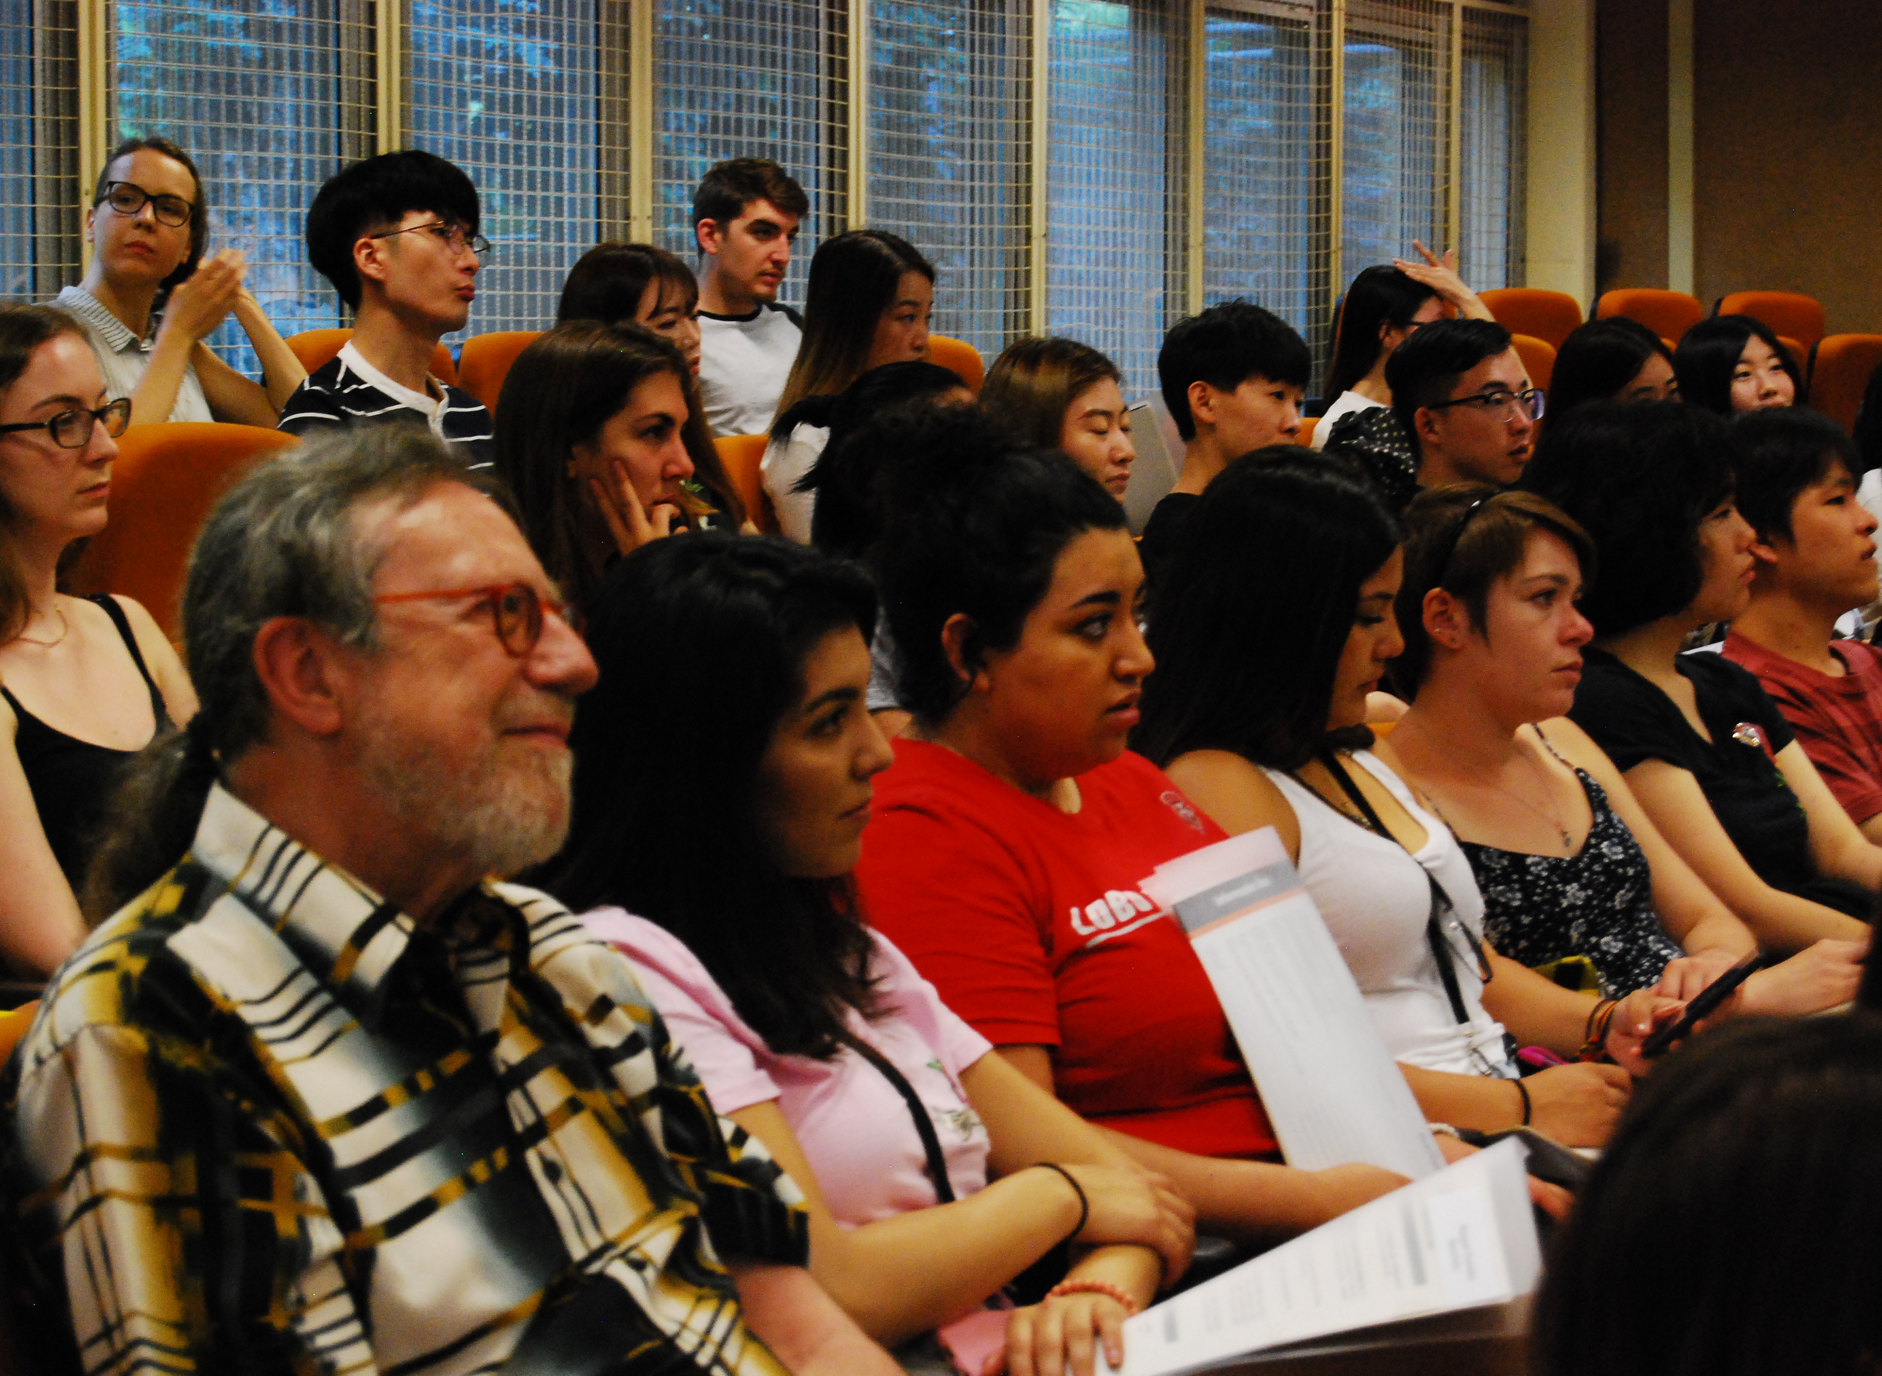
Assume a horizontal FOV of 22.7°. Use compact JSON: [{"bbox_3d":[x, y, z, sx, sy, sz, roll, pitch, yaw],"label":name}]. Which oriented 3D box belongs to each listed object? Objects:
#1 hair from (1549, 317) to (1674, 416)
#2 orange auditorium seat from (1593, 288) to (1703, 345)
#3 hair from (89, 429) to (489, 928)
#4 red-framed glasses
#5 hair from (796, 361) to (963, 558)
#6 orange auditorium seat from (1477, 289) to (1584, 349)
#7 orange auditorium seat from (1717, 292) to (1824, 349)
[{"bbox_3d":[1.092,-0.440,7.650,0.240,0.340,0.220,3,6,40],"label":"hair"},{"bbox_3d":[1.949,-0.531,11.849,0.560,0.950,0.520,4,6,43],"label":"orange auditorium seat"},{"bbox_3d":[-0.352,-0.009,2.530,0.210,0.270,0.180,1,5,22],"label":"hair"},{"bbox_3d":[-0.277,-0.034,2.630,0.145,0.048,0.142,-5,1,28],"label":"red-framed glasses"},{"bbox_3d":[-0.062,-0.268,5.750,0.230,0.280,0.200,2,5,26],"label":"hair"},{"bbox_3d":[1.600,-0.501,11.501,0.560,0.950,0.520,4,6,42],"label":"orange auditorium seat"},{"bbox_3d":[2.324,-0.554,12.196,0.560,0.950,0.520,4,6,44],"label":"orange auditorium seat"}]

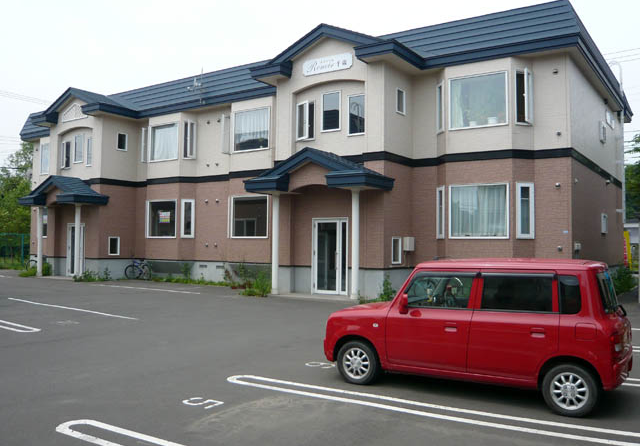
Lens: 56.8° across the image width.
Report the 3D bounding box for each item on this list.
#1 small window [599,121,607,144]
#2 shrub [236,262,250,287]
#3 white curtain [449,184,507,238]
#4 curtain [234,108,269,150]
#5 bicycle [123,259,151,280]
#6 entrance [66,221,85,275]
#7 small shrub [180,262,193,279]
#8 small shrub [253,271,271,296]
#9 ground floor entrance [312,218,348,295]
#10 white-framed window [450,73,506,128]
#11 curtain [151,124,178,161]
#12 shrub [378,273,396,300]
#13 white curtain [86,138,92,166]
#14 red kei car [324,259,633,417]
[{"bbox_3d":[8.704,-2.776,18.189,0.120,0.650,0.750,-1,-2,34],"label":"small window"},{"bbox_3d":[-2.650,1.784,20.490,0.420,0.880,0.420,-1,-3,35],"label":"shrub"},{"bbox_3d":[4.084,-0.291,15.243,1.480,1.340,0.100,-1,-2,34],"label":"white curtain"},{"bbox_3d":[-2.271,-3.116,19.614,1.480,1.330,0.100,-1,-2,34],"label":"curtain"},{"bbox_3d":[-7.386,1.844,23.982,1.600,0.930,0.500,-1,-3,35],"label":"bicycle"},{"bbox_3d":[-9.820,1.099,23.811,1.200,2.120,0.150,-1,-2,34],"label":"entrance"},{"bbox_3d":[-4.735,1.702,20.983,0.450,0.660,0.450,-1,-2,34],"label":"small shrub"},{"bbox_3d":[-1.823,1.894,18.433,0.500,0.740,0.480,-1,-3,35],"label":"small shrub"},{"bbox_3d":[0.317,1.011,17.855,1.240,2.300,0.150,-1,-3,35],"label":"ground floor entrance"},{"bbox_3d":[4.309,-3.316,16.138,1.690,1.510,0.120,-1,-2,35],"label":"white-framed window"},{"bbox_3d":[-6.254,-3.238,23.793,1.560,1.450,0.120,-1,-3,35],"label":"curtain"},{"bbox_3d":[1.875,1.800,16.431,0.450,0.790,0.450,-1,-3,35],"label":"shrub"},{"bbox_3d":[-8.968,-2.776,23.036,0.400,1.050,0.100,-1,-2,34],"label":"white curtain"},{"bbox_3d":[1.810,1.205,7.130,3.395,1.505,1.480,-1,-2,32],"label":"red kei car"}]

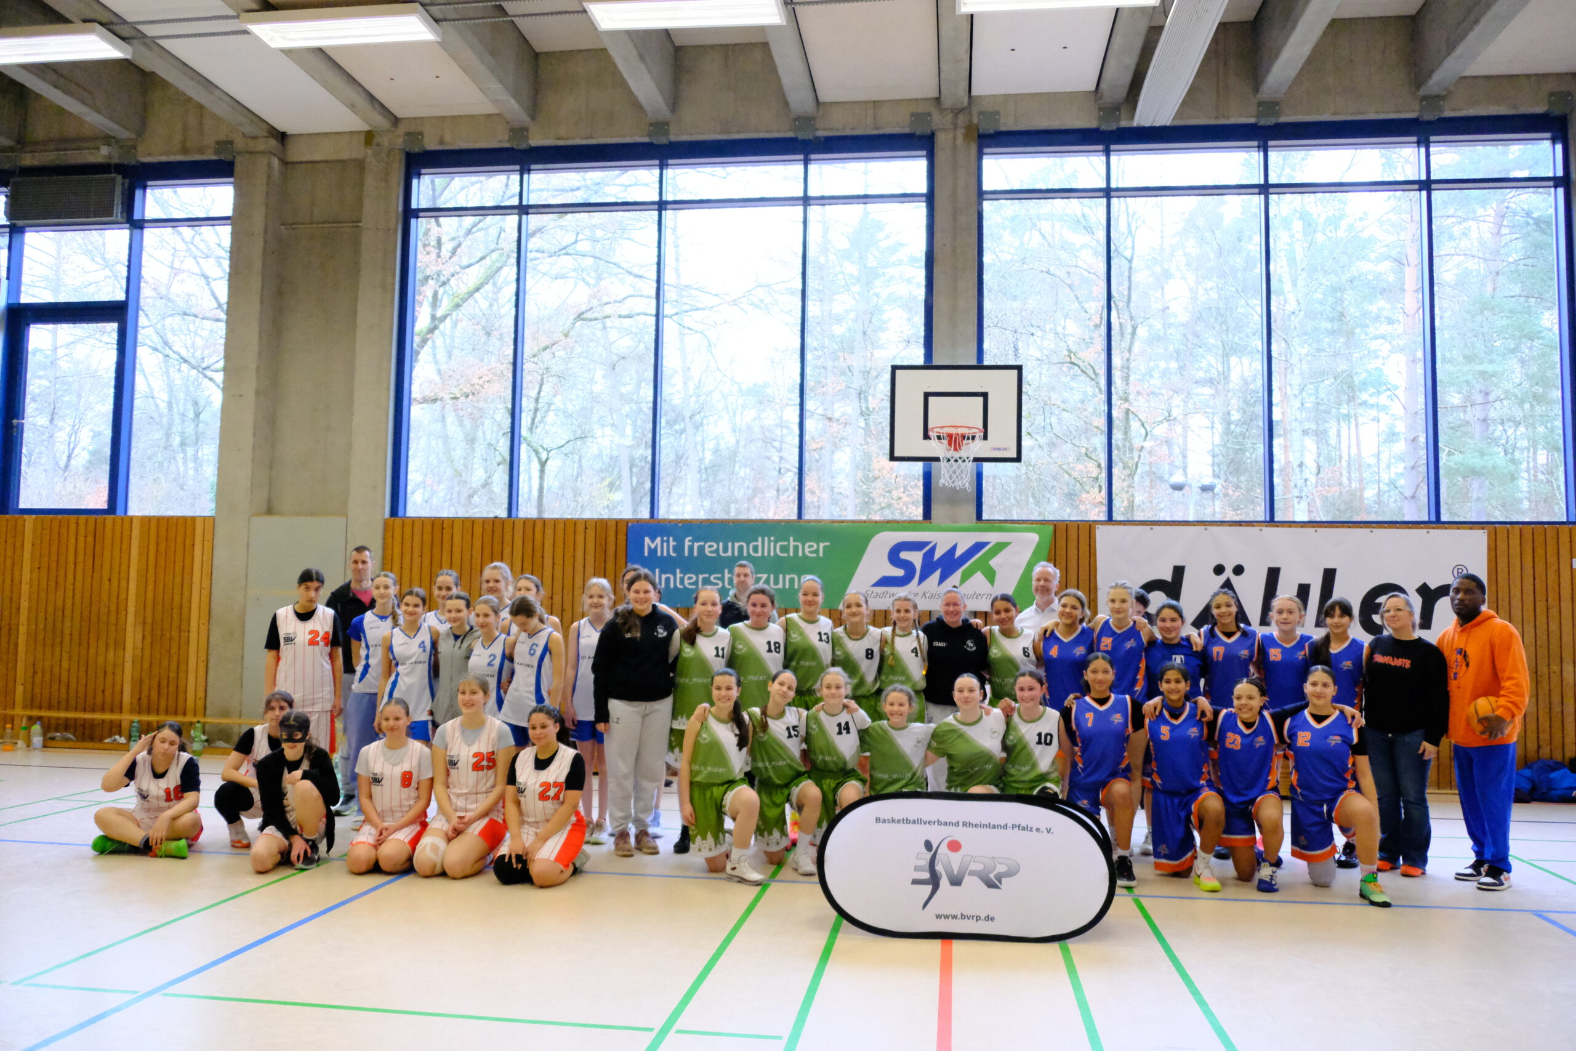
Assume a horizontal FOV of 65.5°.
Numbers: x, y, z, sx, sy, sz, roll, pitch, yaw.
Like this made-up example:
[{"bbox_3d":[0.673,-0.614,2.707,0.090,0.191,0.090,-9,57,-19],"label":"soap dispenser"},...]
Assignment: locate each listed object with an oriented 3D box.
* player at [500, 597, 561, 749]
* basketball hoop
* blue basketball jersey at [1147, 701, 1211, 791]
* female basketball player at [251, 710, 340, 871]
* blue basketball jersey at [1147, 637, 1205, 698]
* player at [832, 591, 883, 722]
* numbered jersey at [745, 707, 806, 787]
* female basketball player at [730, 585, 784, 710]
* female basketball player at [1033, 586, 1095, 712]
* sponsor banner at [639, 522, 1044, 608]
[{"bbox_3d":[-1.565,1.195,7.413,0.460,1.570,0.320,0,-4,14],"label":"player"},{"bbox_3d":[1.502,-0.571,10.887,0.470,0.550,0.560,0,-4,8],"label":"basketball hoop"},{"bbox_3d":[2.267,1.286,7.120,0.380,0.530,0.250,0,-5,16],"label":"blue basketball jersey"},{"bbox_3d":[-2.803,1.500,7.020,0.490,0.875,0.640,2,-4,-13],"label":"female basketball player"},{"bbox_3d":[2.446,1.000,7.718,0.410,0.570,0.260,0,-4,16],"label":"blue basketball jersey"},{"bbox_3d":[0.436,1.239,7.817,0.420,1.637,0.280,0,-5,5],"label":"player"},{"bbox_3d":[-0.063,1.318,7.329,0.370,0.510,0.260,1,-4,1],"label":"numbered jersey"},{"bbox_3d":[-0.192,1.213,7.779,0.450,1.660,0.320,1,-4,1],"label":"female basketball player"},{"bbox_3d":[1.756,1.236,7.750,0.460,1.660,0.300,0,-4,10],"label":"female basketball player"},{"bbox_3d":[0.434,0.380,11.327,3.970,0.760,0.030,0,-4,8],"label":"sponsor banner"}]

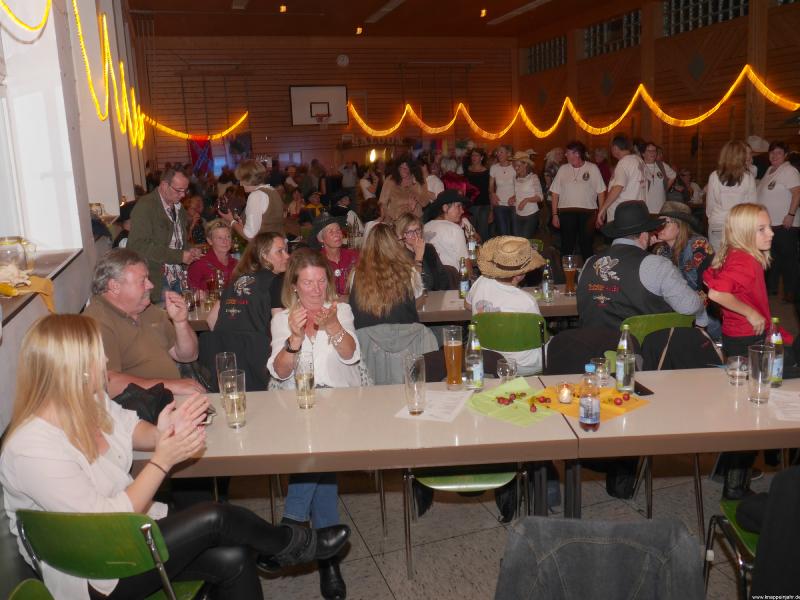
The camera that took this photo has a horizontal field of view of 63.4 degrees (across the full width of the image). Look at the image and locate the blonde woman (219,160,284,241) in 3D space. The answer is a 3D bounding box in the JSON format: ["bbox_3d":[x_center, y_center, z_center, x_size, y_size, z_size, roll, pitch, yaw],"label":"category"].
[{"bbox_3d":[-1.135,-0.258,5.151,0.500,1.680,0.460,5,14,31],"label":"blonde woman"}]

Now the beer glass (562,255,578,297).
[{"bbox_3d":[1.095,-0.162,4.150,0.083,0.247,0.083,-3,11,0],"label":"beer glass"}]

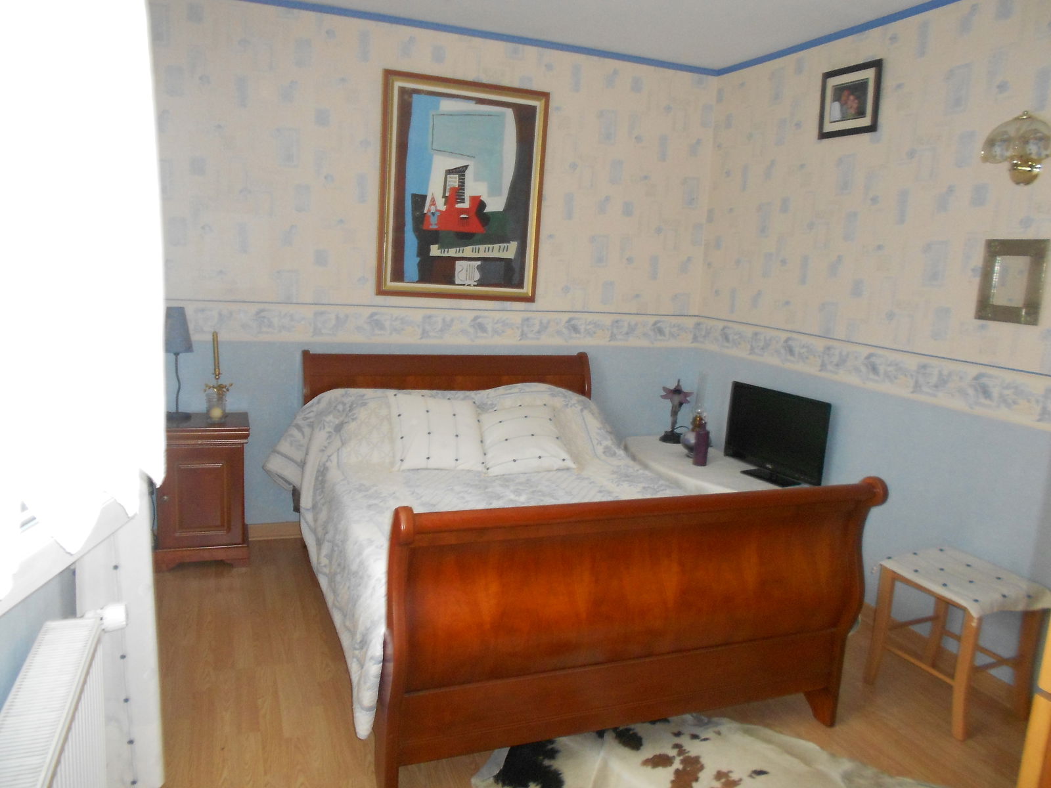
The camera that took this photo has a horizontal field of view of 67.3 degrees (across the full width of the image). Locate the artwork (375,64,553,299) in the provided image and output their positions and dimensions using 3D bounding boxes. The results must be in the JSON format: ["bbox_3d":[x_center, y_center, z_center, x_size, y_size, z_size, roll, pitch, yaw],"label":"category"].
[{"bbox_3d":[-0.308,-0.997,3.916,0.836,1.047,0.040,-1,11,-21],"label":"artwork"}]

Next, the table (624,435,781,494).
[{"bbox_3d":[0.877,0.580,4.056,0.584,0.473,1.213,-1,11,-21],"label":"table"}]

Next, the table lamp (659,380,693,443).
[{"bbox_3d":[0.846,0.094,4.427,0.146,0.347,0.146,-1,11,-21],"label":"table lamp"}]

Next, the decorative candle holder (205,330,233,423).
[{"bbox_3d":[-1.378,-0.079,3.543,0.116,0.403,0.116,-1,11,-21],"label":"decorative candle holder"}]

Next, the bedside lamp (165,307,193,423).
[{"bbox_3d":[-1.558,-0.130,3.517,0.151,0.493,0.151,-1,11,-21],"label":"bedside lamp"}]

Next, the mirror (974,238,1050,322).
[{"bbox_3d":[1.689,-0.390,2.732,0.025,0.282,0.237,-1,11,-21],"label":"mirror"}]

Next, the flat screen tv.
[{"bbox_3d":[1.183,0.198,3.722,0.171,0.418,0.564,-3,12,-33],"label":"flat screen tv"}]

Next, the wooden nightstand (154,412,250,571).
[{"bbox_3d":[-1.464,0.439,3.589,0.391,0.641,0.337,-1,11,-21],"label":"wooden nightstand"}]

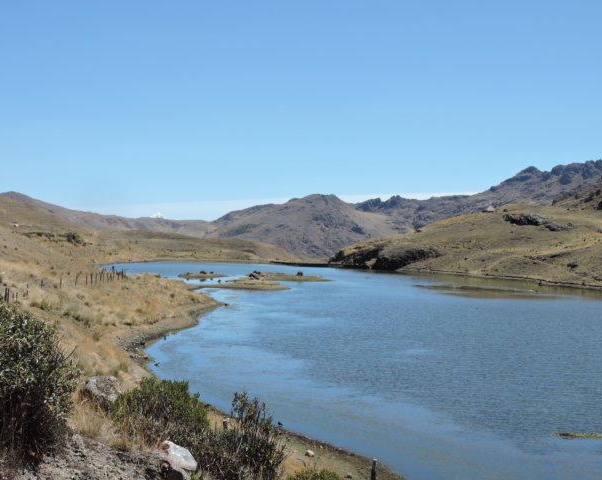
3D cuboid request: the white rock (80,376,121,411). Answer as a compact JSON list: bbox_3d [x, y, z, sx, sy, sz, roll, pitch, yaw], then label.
[{"bbox_3d":[-2.912,2.250,17.500,0.610,0.460,0.530,0,0,0],"label":"white rock"}]

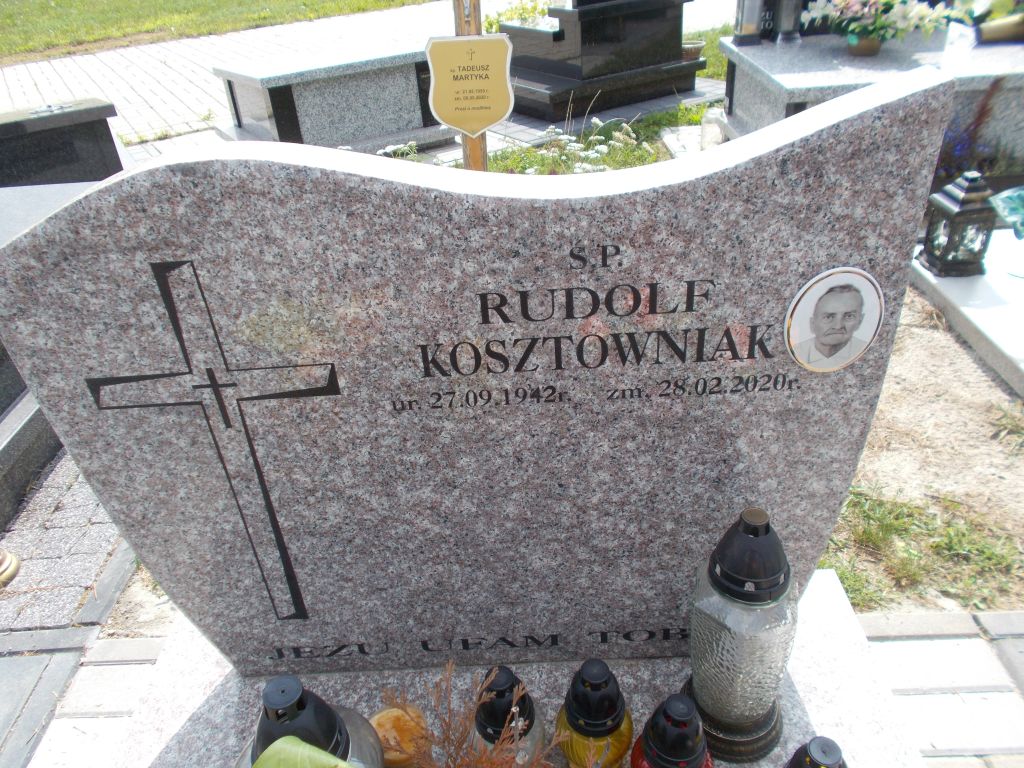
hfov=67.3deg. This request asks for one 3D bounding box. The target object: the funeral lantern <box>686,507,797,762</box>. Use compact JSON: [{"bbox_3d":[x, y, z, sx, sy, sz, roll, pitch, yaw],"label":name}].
[{"bbox_3d":[0.267,0.281,0.891,0.125,0.343,0.125,-3,33,2],"label":"funeral lantern"}]

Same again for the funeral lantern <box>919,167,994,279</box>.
[{"bbox_3d":[1.372,-0.496,2.348,0.142,0.296,0.142,-3,33,2],"label":"funeral lantern"}]

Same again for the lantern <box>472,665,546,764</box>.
[{"bbox_3d":[-0.004,0.401,0.869,0.085,0.206,0.085,-3,33,2],"label":"lantern"}]

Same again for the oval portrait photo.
[{"bbox_3d":[0.323,-0.058,0.769,0.098,0.125,0.014,-3,33,2],"label":"oval portrait photo"}]

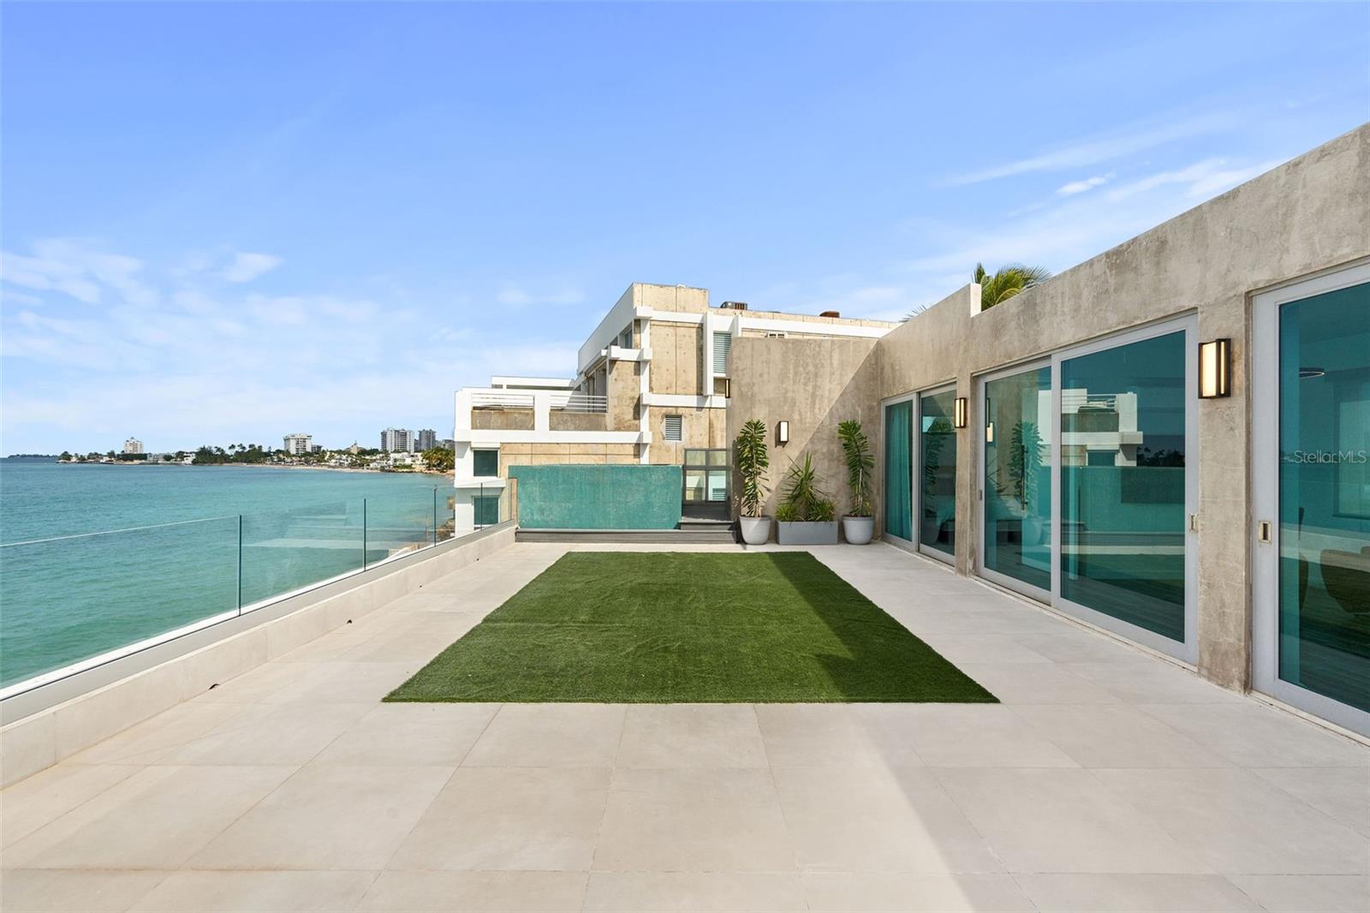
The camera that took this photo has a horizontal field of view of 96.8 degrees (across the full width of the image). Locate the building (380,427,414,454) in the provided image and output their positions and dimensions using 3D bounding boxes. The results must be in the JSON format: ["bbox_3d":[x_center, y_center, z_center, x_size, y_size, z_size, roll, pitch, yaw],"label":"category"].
[{"bbox_3d":[-373.000,-13.700,790.000,18.000,42.000,34.000,0,0,45],"label":"building"}]

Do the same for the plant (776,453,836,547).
[{"bbox_3d":[2.093,0.709,10.466,1.030,1.558,0.600,0,0,0],"label":"plant"}]

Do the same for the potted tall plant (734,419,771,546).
[{"bbox_3d":[1.171,0.426,10.437,0.590,2.117,0.570,0,0,0],"label":"potted tall plant"}]

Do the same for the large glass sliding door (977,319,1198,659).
[{"bbox_3d":[3.602,0.228,5.792,0.140,2.440,3.190,0,0,0],"label":"large glass sliding door"}]

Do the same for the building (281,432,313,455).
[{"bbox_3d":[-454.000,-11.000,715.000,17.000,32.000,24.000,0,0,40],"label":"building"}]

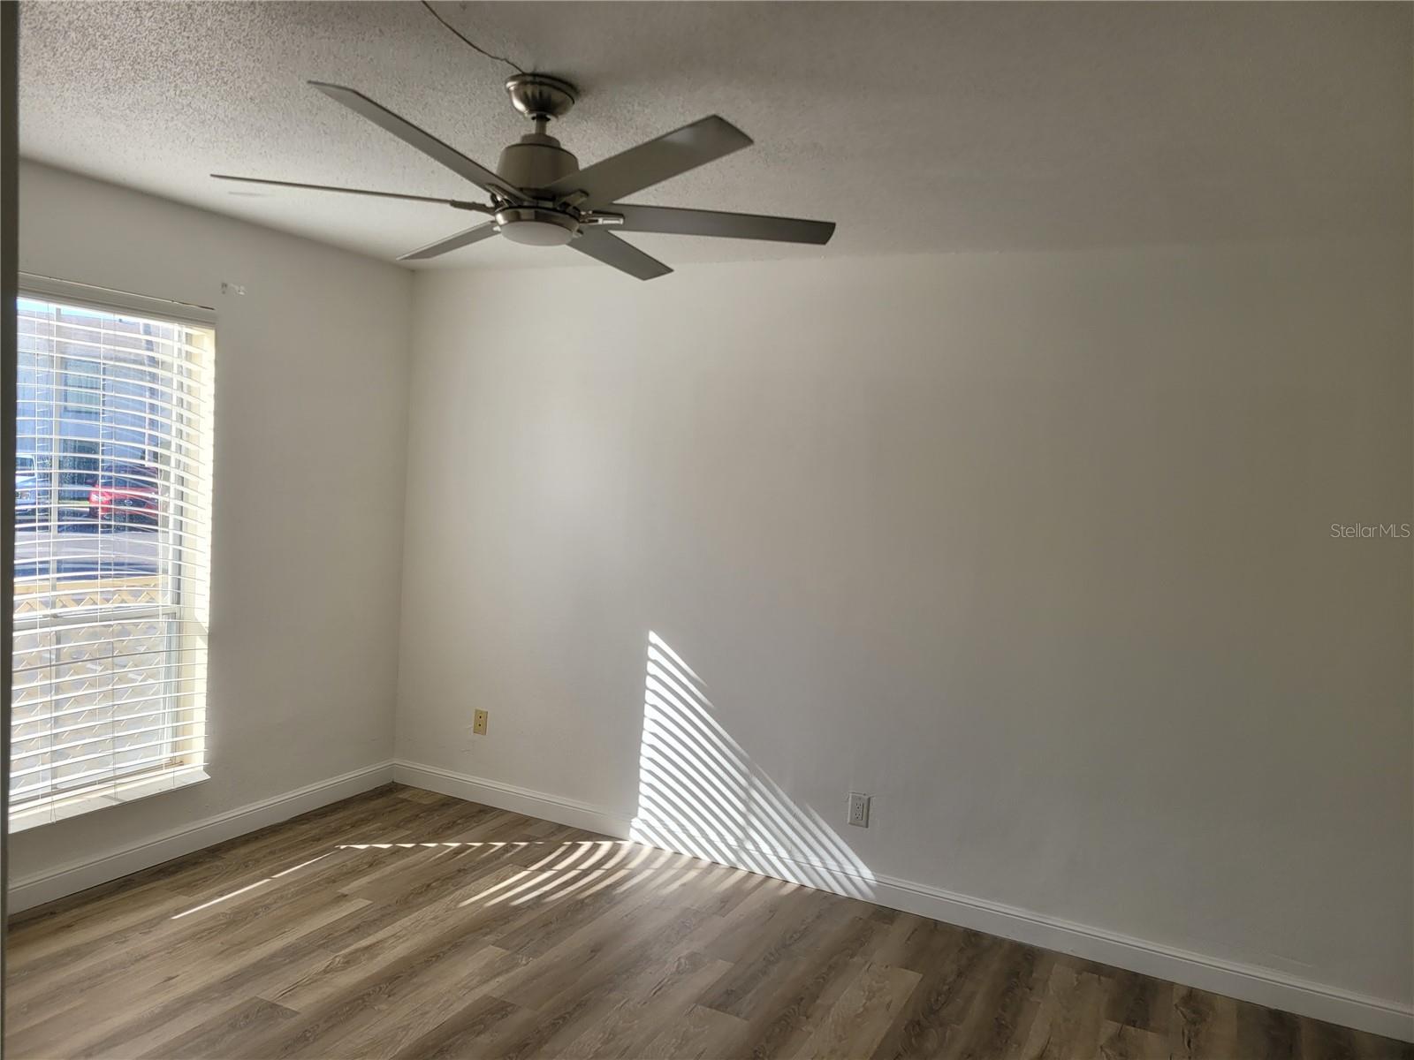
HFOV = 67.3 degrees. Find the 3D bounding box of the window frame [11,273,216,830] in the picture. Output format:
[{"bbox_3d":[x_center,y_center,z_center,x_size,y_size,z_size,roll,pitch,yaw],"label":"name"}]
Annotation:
[{"bbox_3d":[-2.114,0.068,3.672,0.070,1.770,0.920,6,4,26],"label":"window frame"}]

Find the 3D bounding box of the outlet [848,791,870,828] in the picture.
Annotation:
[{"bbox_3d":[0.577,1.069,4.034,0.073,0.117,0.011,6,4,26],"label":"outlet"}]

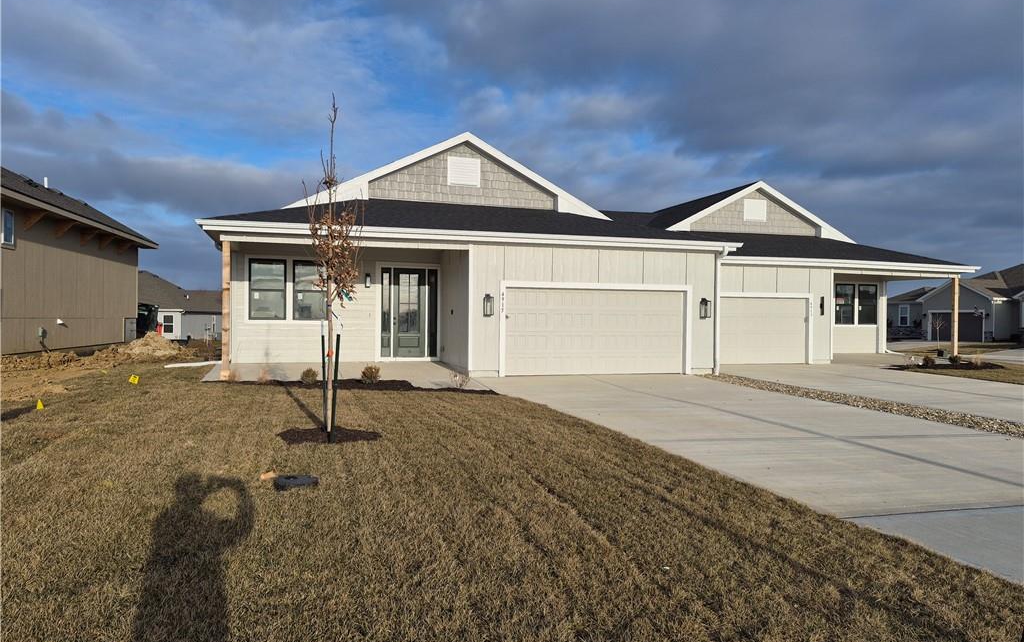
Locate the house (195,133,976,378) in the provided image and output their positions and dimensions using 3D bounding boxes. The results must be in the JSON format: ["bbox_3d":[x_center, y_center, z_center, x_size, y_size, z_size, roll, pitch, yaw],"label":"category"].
[{"bbox_3d":[2.442,-1.924,26.579,24.340,6.570,19.460,0,0,-17],"label":"house"}]

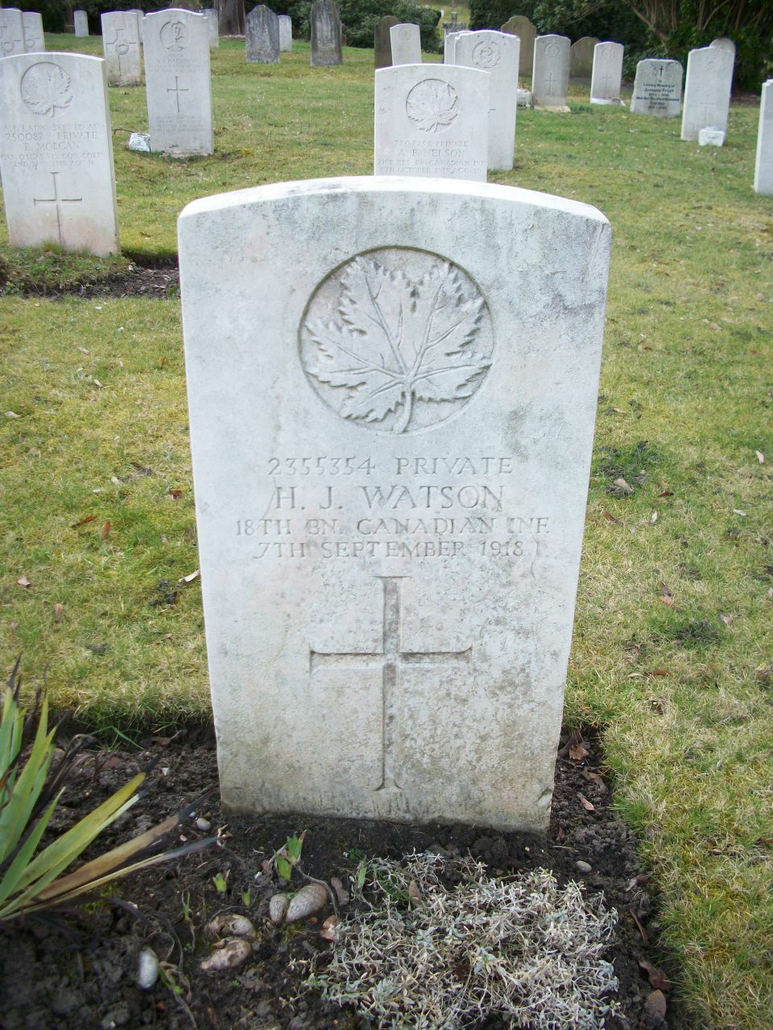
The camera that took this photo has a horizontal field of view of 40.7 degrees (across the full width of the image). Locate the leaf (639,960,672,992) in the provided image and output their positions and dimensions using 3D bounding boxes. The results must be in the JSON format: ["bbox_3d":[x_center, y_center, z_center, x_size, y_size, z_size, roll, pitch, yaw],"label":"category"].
[{"bbox_3d":[0.263,0.450,1.017,0.017,0.010,0.036,-15,30,-28],"label":"leaf"}]

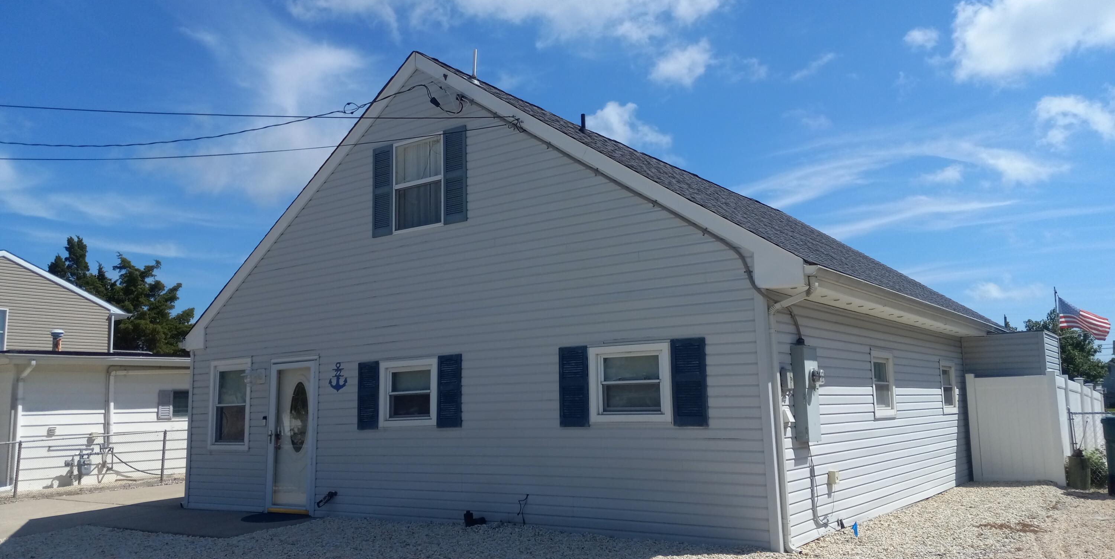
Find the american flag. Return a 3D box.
[{"bbox_3d":[16.953,1.248,28.000,1.600,1.280,0.320,-6,-10,31],"label":"american flag"}]

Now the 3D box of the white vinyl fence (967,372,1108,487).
[{"bbox_3d":[9.534,2.825,17.042,1.400,1.860,6.800,-7,-10,35],"label":"white vinyl fence"}]

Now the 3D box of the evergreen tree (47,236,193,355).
[{"bbox_3d":[-17.447,2.588,34.384,5.440,8.530,5.170,3,-9,-27],"label":"evergreen tree"}]

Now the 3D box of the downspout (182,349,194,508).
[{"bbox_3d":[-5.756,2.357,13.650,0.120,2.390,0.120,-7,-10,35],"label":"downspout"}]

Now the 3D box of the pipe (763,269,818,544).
[{"bbox_3d":[2.244,1.225,7.996,0.460,2.490,0.110,-7,-10,35],"label":"pipe"}]

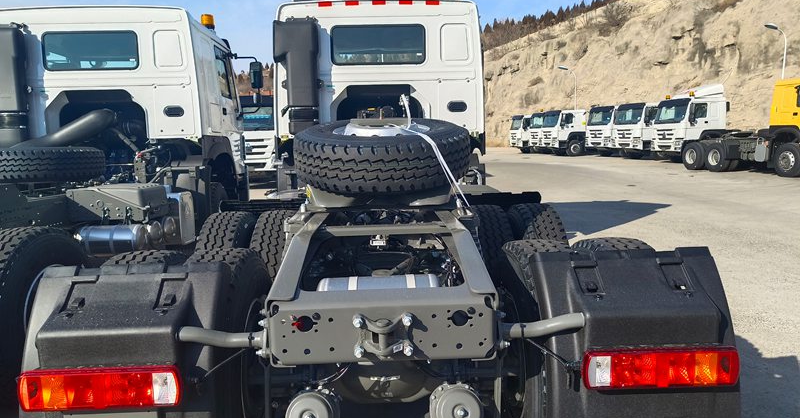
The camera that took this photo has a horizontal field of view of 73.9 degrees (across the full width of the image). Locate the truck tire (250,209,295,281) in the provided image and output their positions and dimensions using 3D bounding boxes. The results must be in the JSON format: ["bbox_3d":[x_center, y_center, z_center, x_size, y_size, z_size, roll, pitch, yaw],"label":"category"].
[{"bbox_3d":[-0.849,0.539,3.907,0.300,1.078,1.078,-1,8,-2],"label":"truck tire"}]

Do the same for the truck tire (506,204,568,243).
[{"bbox_3d":[0.976,0.492,3.958,0.300,1.078,1.078,-1,8,-2],"label":"truck tire"}]

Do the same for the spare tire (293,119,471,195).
[{"bbox_3d":[-0.105,-0.348,3.297,1.078,0.290,1.078,-1,17,-2],"label":"spare tire"}]

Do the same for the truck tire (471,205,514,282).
[{"bbox_3d":[0.627,0.501,3.948,0.300,1.078,1.078,-1,8,-2],"label":"truck tire"}]

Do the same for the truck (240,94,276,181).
[{"bbox_3d":[-5.141,-2.659,20.735,2.450,3.000,6.600,-2,8,-3],"label":"truck"}]

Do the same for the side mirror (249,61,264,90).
[{"bbox_3d":[-2.090,-1.951,7.750,0.200,0.400,0.120,-1,8,5],"label":"side mirror"}]

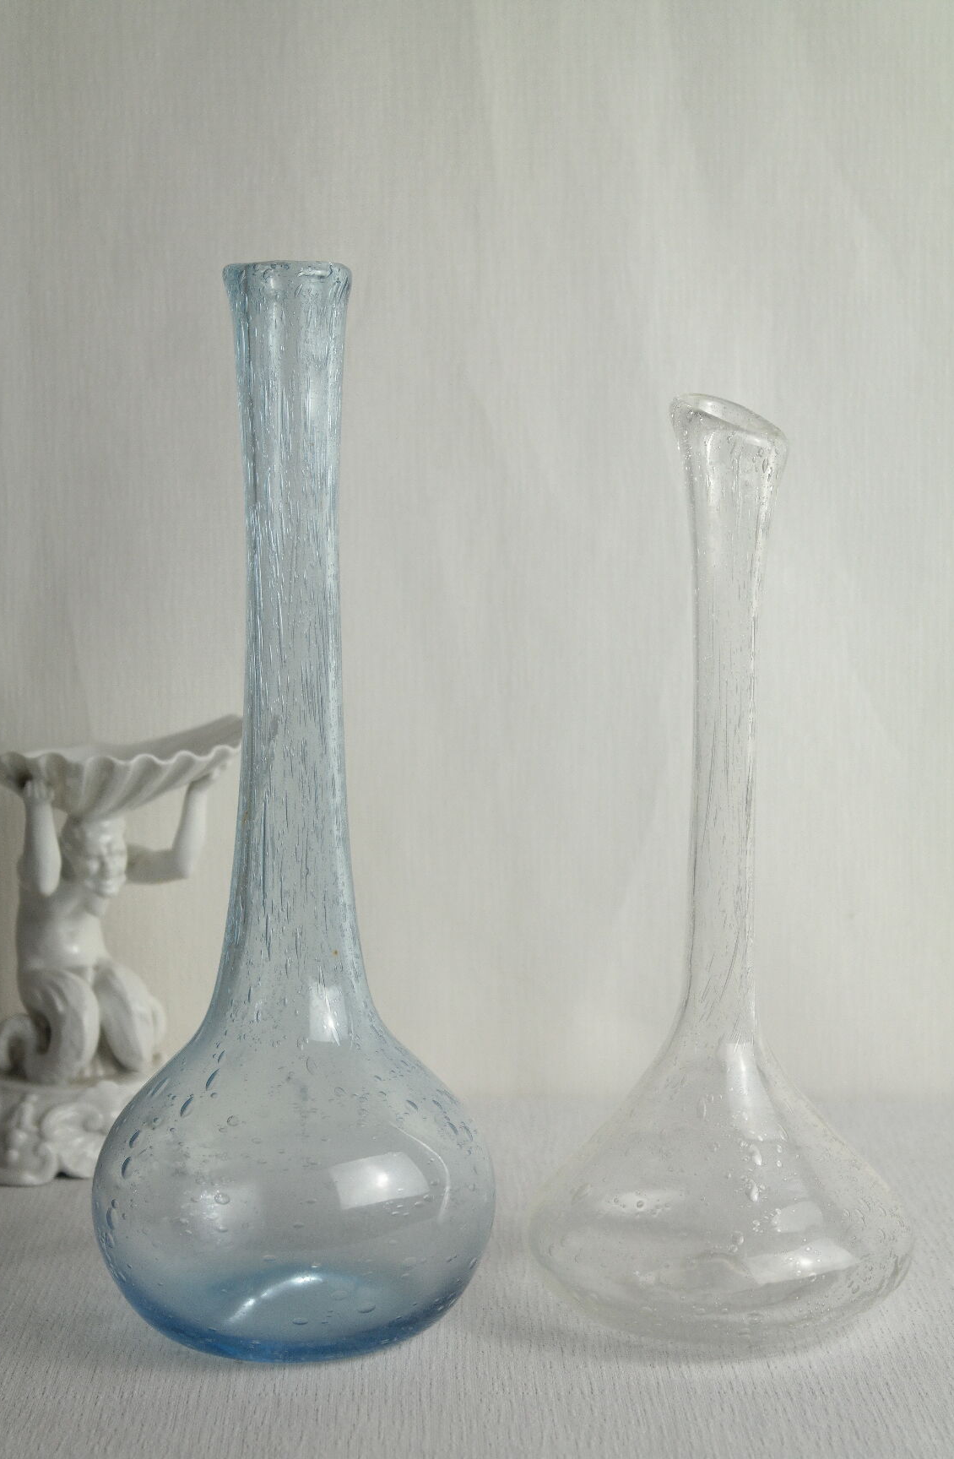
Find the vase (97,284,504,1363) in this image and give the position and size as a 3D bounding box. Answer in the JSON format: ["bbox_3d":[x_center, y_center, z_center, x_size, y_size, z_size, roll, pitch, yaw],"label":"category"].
[{"bbox_3d":[-0.063,0.028,1.065,0.140,0.370,0.140,0,7,0],"label":"vase"}]

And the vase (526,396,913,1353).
[{"bbox_3d":[0.085,0.049,1.082,0.136,0.326,0.136,0,7,0],"label":"vase"}]

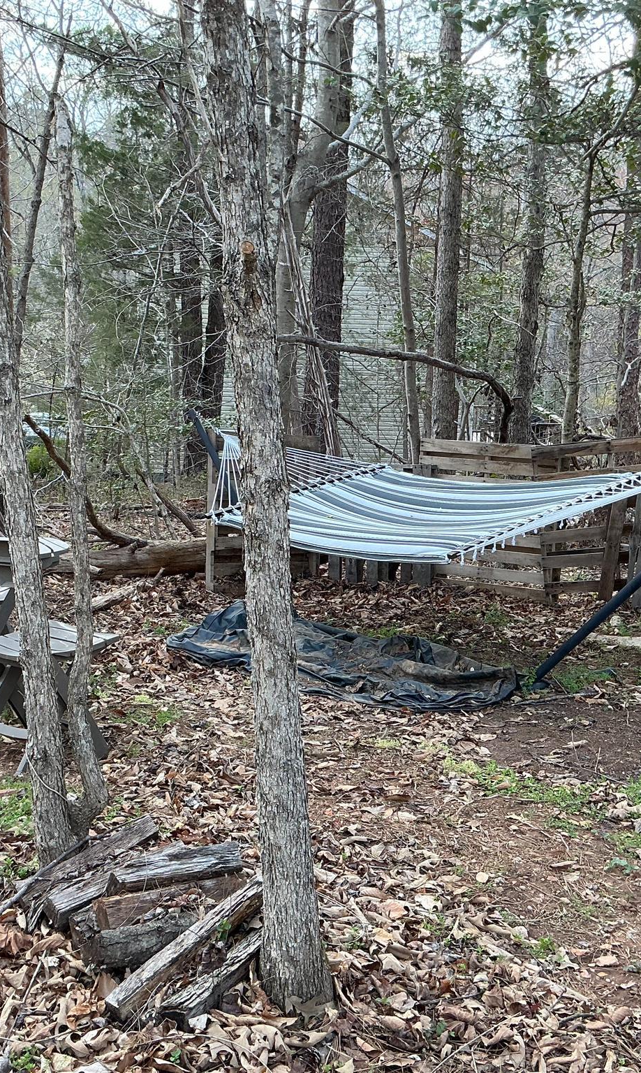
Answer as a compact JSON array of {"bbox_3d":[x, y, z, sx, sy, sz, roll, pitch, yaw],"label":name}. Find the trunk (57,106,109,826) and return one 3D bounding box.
[{"bbox_3d":[-0.690,-0.173,3.365,0.125,2.080,0.120,0,7,0],"label":"trunk"}]

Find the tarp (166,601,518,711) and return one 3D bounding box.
[{"bbox_3d":[0.080,0.510,5.578,1.100,0.170,2.000,-7,10,-44],"label":"tarp"}]

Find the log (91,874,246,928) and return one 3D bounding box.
[{"bbox_3d":[-0.370,0.894,2.880,0.380,0.080,0.085,-4,8,-26],"label":"log"}]

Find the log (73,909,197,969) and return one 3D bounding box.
[{"bbox_3d":[-0.410,0.912,2.675,0.320,0.100,0.115,-2,8,-17],"label":"log"}]

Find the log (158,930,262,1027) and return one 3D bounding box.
[{"bbox_3d":[-0.212,0.939,2.558,0.085,0.075,0.380,4,8,29],"label":"log"}]

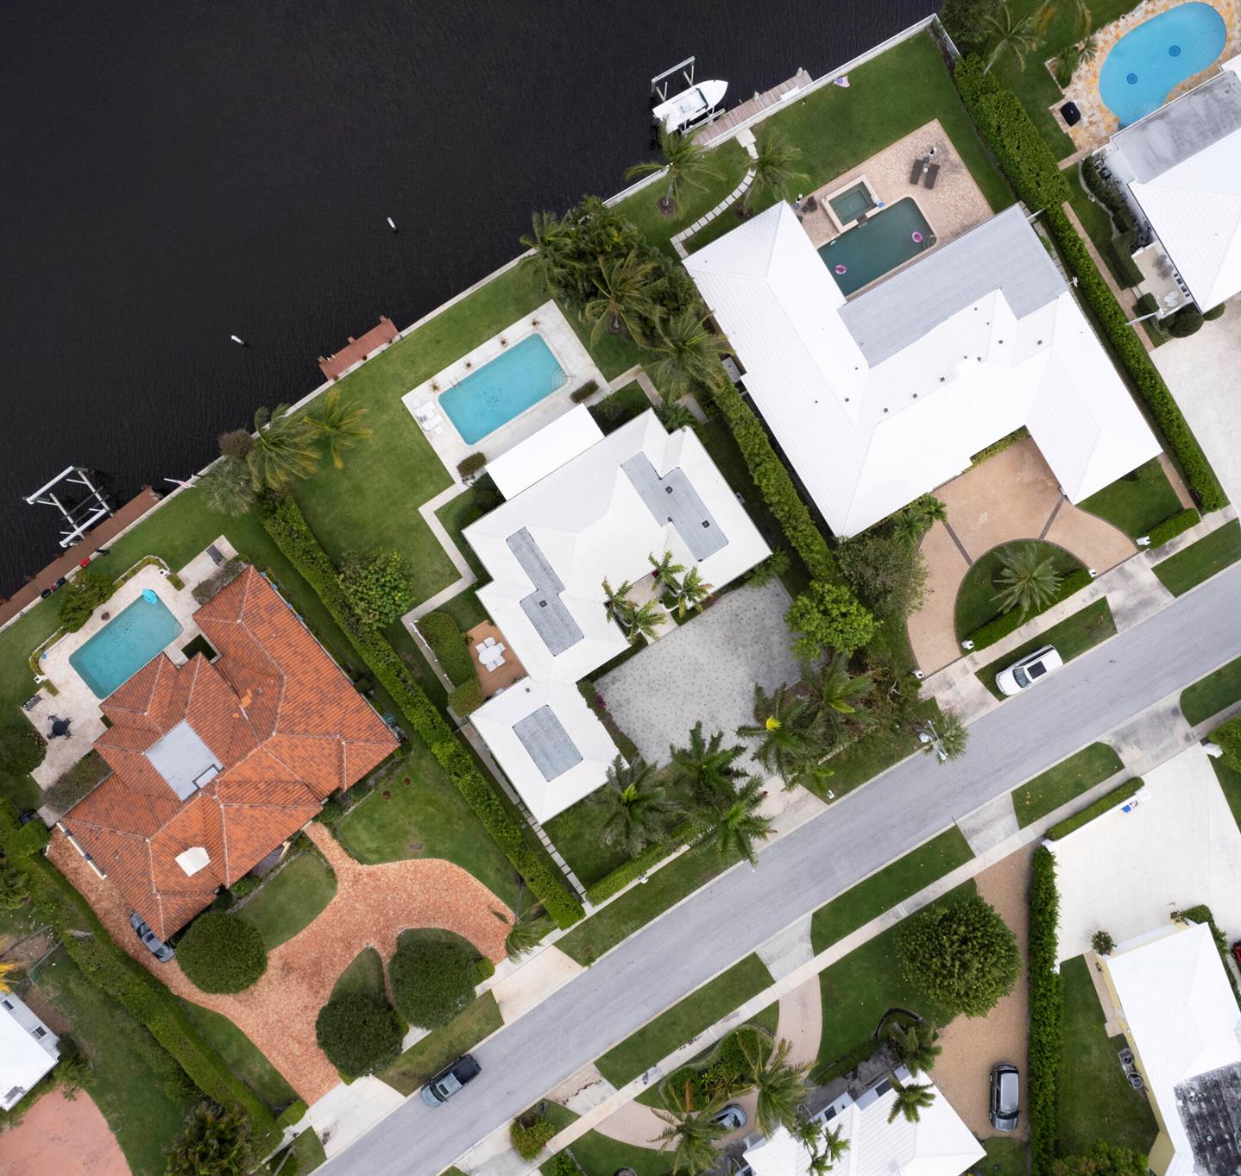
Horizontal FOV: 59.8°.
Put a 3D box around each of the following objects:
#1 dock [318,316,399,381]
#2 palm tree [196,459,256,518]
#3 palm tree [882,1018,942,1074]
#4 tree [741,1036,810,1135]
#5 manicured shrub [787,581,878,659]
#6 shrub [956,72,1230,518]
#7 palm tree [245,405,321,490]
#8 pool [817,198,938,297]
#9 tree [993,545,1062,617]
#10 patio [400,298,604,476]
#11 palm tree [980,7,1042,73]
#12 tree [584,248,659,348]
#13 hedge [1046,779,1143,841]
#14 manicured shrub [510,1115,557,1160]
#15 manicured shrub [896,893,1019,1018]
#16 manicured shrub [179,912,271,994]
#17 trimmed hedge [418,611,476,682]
[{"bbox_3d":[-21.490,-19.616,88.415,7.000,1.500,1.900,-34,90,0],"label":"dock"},{"bbox_3d":[-30.310,-7.700,85.000,4.600,6.000,4.600,0,90,0],"label":"palm tree"},{"bbox_3d":[22.861,36.004,85.708,4.100,5.800,4.100,0,90,0],"label":"palm tree"},{"bbox_3d":[11.700,37.300,83.800,5.400,7.400,7.000,0,90,0],"label":"tree"},{"bbox_3d":[16.490,2.470,85.200,6.900,5.600,6.300,0,90,0],"label":"manicured shrub"},{"bbox_3d":[37.909,-24.315,86.720,2.300,3.000,39.800,-30,90,0],"label":"shrub"},{"bbox_3d":[-25.700,-10.800,84.200,5.800,6.700,6.500,0,90,0],"label":"palm tree"},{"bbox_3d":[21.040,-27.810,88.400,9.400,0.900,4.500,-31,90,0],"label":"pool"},{"bbox_3d":[30.290,-0.536,81.391,5.130,5.500,5.230,0,91,0],"label":"tree"},{"bbox_3d":[-8.875,-15.230,83.443,13.850,0.500,8.070,-33,91,0],"label":"patio"},{"bbox_3d":[28.328,-39.787,80.156,4.410,6.500,4.810,0,91,0],"label":"palm tree"},{"bbox_3d":[-0.050,-21.410,83.300,6.000,9.400,6.800,0,90,0],"label":"tree"},{"bbox_3d":[36.733,17.099,83.897,8.230,1.200,1.070,-29,91,0],"label":"hedge"},{"bbox_3d":[-7.019,44.384,87.097,3.400,3.000,3.400,0,90,0],"label":"manicured shrub"},{"bbox_3d":[26.647,29.038,85.368,9.300,6.400,9.300,0,90,0],"label":"manicured shrub"},{"bbox_3d":[-31.752,29.154,86.033,6.600,4.800,6.600,0,90,0],"label":"manicured shrub"},{"bbox_3d":[-13.238,4.575,83.040,2.430,2.000,5.690,-30,91,0],"label":"trimmed hedge"}]

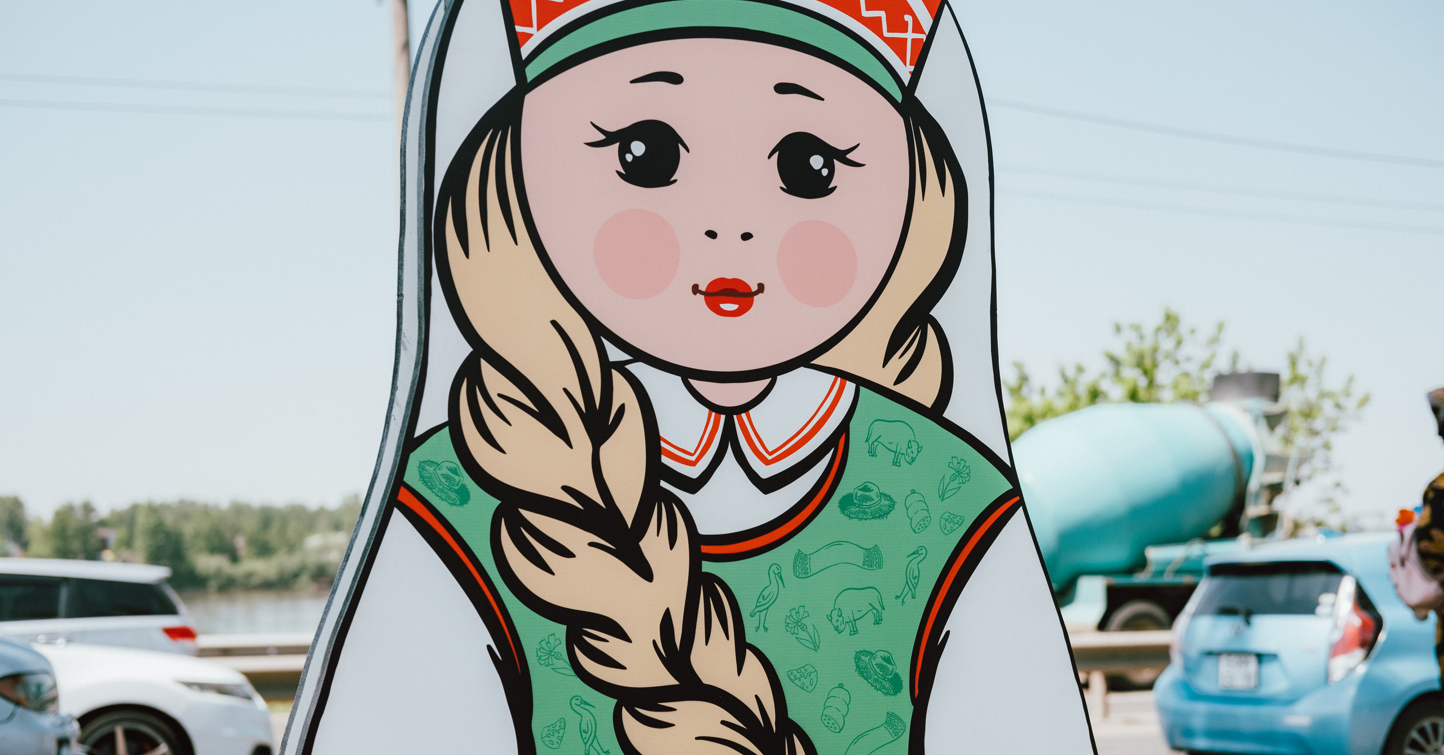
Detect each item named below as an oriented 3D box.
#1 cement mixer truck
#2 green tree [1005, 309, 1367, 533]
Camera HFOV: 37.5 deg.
[{"bbox_3d":[3.413,1.739,24.906,8.000,3.700,2.500,1,-5,-22],"label":"cement mixer truck"},{"bbox_3d":[7.479,1.815,34.752,6.200,5.900,5.600,-2,-5,12],"label":"green tree"}]

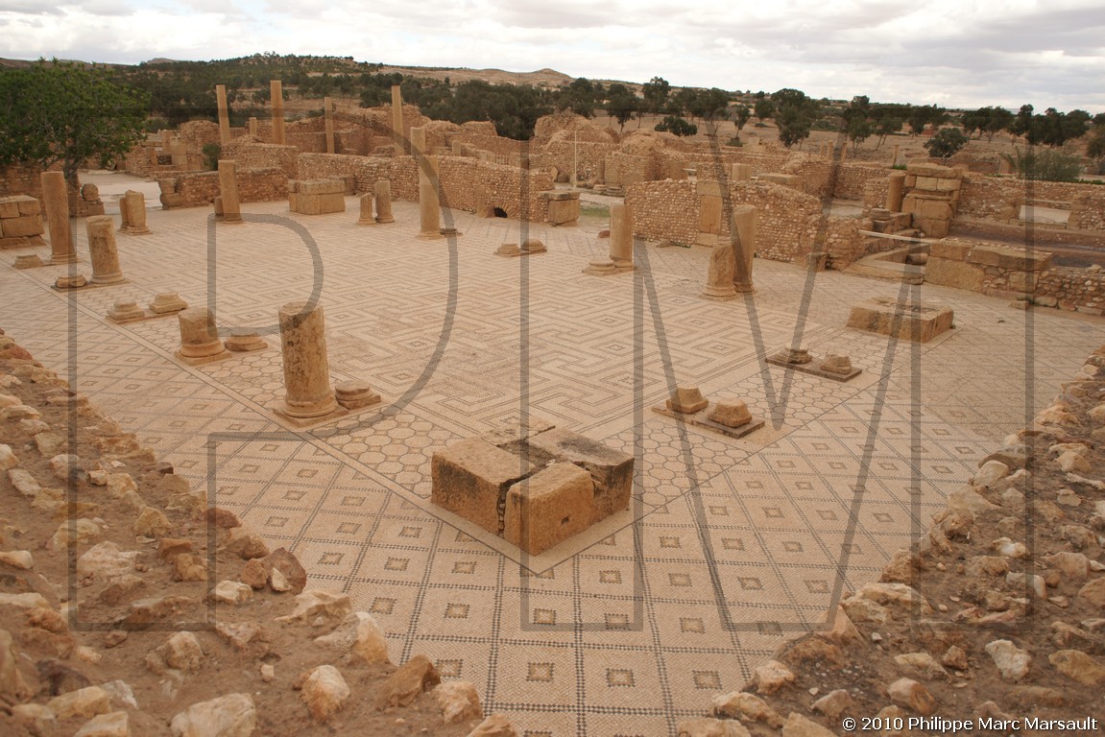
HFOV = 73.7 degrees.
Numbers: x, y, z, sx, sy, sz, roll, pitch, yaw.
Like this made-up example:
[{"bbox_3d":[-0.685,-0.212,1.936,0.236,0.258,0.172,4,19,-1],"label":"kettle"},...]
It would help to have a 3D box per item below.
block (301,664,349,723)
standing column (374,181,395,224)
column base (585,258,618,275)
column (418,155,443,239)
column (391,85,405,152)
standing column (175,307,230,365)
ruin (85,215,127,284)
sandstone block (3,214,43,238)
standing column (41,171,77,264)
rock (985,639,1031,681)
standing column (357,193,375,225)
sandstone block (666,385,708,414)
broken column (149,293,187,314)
[{"bbox_3d":[-0.660,0.946,2.148,0.132,0.135,0.145,-7,20,-20],"label":"block"},{"bbox_3d":[-5.267,-5.198,22.907,0.570,1.250,0.570,18,26,41],"label":"standing column"},{"bbox_3d":[1.060,-2.235,16.005,0.570,0.230,0.570,18,26,41],"label":"column base"},{"bbox_3d":[-3.346,-4.631,20.060,0.650,2.150,0.650,1,19,0],"label":"column"},{"bbox_3d":[-8.978,-13.880,42.725,0.560,4.600,0.560,18,24,39],"label":"column"},{"bbox_3d":[-4.950,-0.478,10.292,0.640,0.590,0.640,18,25,41],"label":"standing column"},{"bbox_3d":[-9.325,-2.480,15.316,0.620,1.322,0.620,18,23,40],"label":"ruin"},{"bbox_3d":[-14.040,-3.771,19.411,0.600,0.487,0.900,18,23,40],"label":"sandstone block"},{"bbox_3d":[-11.145,-3.433,16.577,0.670,1.885,0.670,18,24,39],"label":"standing column"},{"bbox_3d":[1.683,1.079,2.720,0.145,0.100,0.115,3,17,0],"label":"rock"},{"bbox_3d":[-6.997,-6.019,27.630,0.640,1.044,0.640,18,23,40],"label":"standing column"},{"bbox_3d":[1.583,0.335,8.691,0.360,0.235,0.360,18,25,41],"label":"sandstone block"},{"bbox_3d":[-6.996,-1.221,13.397,0.530,0.267,0.550,18,23,40],"label":"broken column"}]

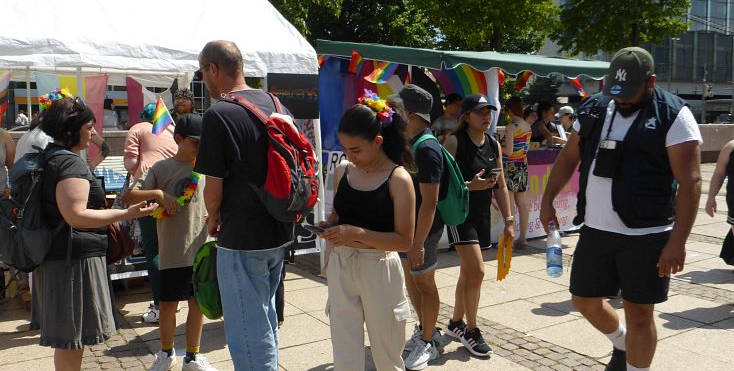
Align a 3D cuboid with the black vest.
[{"bbox_3d":[1.307,-0.140,3.180,0.520,0.680,0.360,2,6,30],"label":"black vest"}]

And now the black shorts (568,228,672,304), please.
[{"bbox_3d":[1.252,0.354,3.130,0.440,0.410,0.320,5,8,41],"label":"black shorts"}]

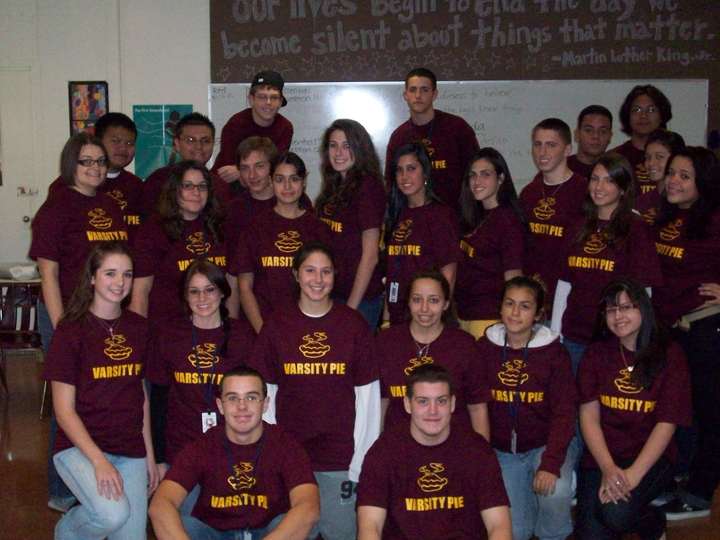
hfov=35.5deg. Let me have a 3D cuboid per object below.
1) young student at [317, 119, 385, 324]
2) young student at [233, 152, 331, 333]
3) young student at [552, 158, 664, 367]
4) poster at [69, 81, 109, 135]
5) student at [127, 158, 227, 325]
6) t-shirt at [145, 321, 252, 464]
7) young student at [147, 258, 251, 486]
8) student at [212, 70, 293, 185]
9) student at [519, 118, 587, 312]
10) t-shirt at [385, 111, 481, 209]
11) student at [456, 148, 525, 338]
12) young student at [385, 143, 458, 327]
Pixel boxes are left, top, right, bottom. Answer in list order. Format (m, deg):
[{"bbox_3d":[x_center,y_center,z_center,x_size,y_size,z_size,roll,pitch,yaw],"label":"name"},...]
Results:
[{"bbox_3d":[-0.023,0.187,4.915,0.320,1.684,0.440,-6,9,-38],"label":"young student"},{"bbox_3d":[-0.342,0.266,5.044,0.450,1.579,0.300,-1,5,-10],"label":"young student"},{"bbox_3d":[1.061,0.265,4.855,0.480,1.538,0.330,6,9,38],"label":"young student"},{"bbox_3d":[-1.929,-1.129,8.000,0.285,0.430,0.020,0,5,0],"label":"poster"},{"bbox_3d":[-0.767,0.291,4.983,0.480,1.545,0.320,-2,5,-22],"label":"student"},{"bbox_3d":[-0.642,0.489,4.520,0.440,0.600,0.270,-1,5,-8],"label":"t-shirt"},{"bbox_3d":[-0.631,0.529,4.546,0.470,1.138,0.580,-1,5,-8],"label":"young student"},{"bbox_3d":[-0.497,-0.220,5.517,0.540,1.498,0.550,-1,7,-8],"label":"student"},{"bbox_3d":[0.866,0.168,5.044,0.500,1.682,0.320,6,10,40],"label":"student"},{"bbox_3d":[0.368,-0.462,5.708,0.510,0.700,0.280,2,8,18],"label":"t-shirt"},{"bbox_3d":[0.575,0.261,4.964,0.300,1.587,0.420,-4,6,-35],"label":"student"},{"bbox_3d":[0.271,0.231,4.971,0.440,1.580,0.310,7,10,43],"label":"young student"}]

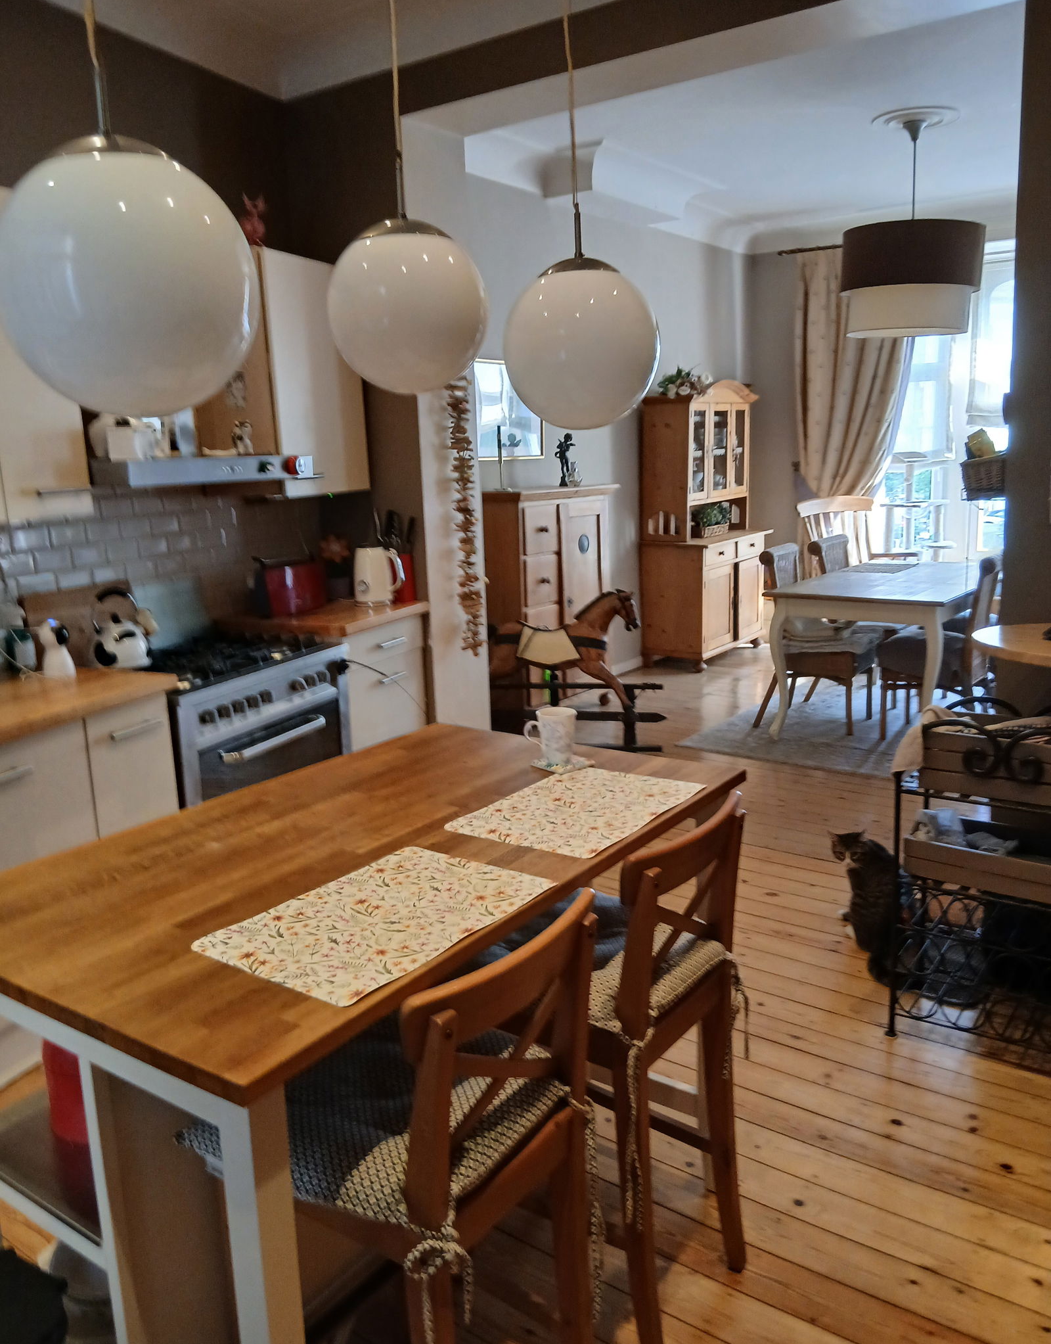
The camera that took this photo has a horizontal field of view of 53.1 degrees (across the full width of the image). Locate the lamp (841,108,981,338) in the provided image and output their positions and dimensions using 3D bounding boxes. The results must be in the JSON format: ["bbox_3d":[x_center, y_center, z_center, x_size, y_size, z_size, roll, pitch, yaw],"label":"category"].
[{"bbox_3d":[1.989,-2.269,5.403,0.690,1.060,0.690,6,14,35],"label":"lamp"}]

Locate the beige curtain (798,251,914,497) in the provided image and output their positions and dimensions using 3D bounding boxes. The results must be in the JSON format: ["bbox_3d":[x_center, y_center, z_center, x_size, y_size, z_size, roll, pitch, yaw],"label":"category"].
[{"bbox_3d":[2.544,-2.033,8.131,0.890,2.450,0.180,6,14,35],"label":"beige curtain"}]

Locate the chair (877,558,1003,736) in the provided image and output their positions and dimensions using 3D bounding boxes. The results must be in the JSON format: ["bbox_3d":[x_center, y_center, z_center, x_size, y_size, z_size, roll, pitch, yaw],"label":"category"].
[{"bbox_3d":[2.164,-0.134,5.424,0.580,0.965,0.460,6,14,35],"label":"chair"}]

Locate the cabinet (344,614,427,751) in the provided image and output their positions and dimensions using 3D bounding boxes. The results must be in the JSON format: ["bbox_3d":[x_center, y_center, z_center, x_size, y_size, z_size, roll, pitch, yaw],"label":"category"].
[{"bbox_3d":[-0.796,0.226,4.313,0.590,0.860,0.600,3,13,24],"label":"cabinet"}]

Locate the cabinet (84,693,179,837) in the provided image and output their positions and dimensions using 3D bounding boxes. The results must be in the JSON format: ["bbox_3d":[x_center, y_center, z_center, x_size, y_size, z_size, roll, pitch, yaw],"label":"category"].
[{"bbox_3d":[-1.400,0.502,3.242,0.600,0.880,0.310,3,13,25],"label":"cabinet"}]

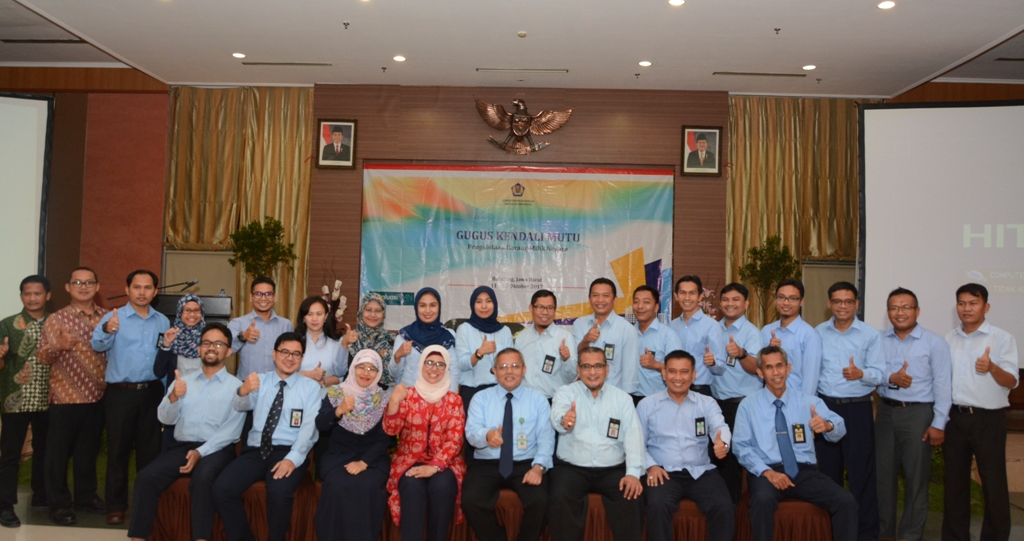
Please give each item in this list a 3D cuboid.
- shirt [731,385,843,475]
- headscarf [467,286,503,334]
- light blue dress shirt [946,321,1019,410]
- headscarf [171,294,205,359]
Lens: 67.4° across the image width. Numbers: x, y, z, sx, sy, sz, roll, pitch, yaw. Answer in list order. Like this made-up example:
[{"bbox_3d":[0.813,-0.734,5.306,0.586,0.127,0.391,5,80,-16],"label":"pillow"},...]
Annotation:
[{"bbox_3d":[1.571,0.918,4.380,0.550,0.510,0.370,1,-2,13],"label":"shirt"},{"bbox_3d":[-0.175,0.256,4.970,0.240,0.310,0.250,1,-2,0],"label":"headscarf"},{"bbox_3d":[2.879,0.584,4.720,0.320,0.550,0.460,3,-2,-44],"label":"light blue dress shirt"},{"bbox_3d":[-2.150,0.380,5.120,0.280,0.440,0.270,2,-2,-24],"label":"headscarf"}]

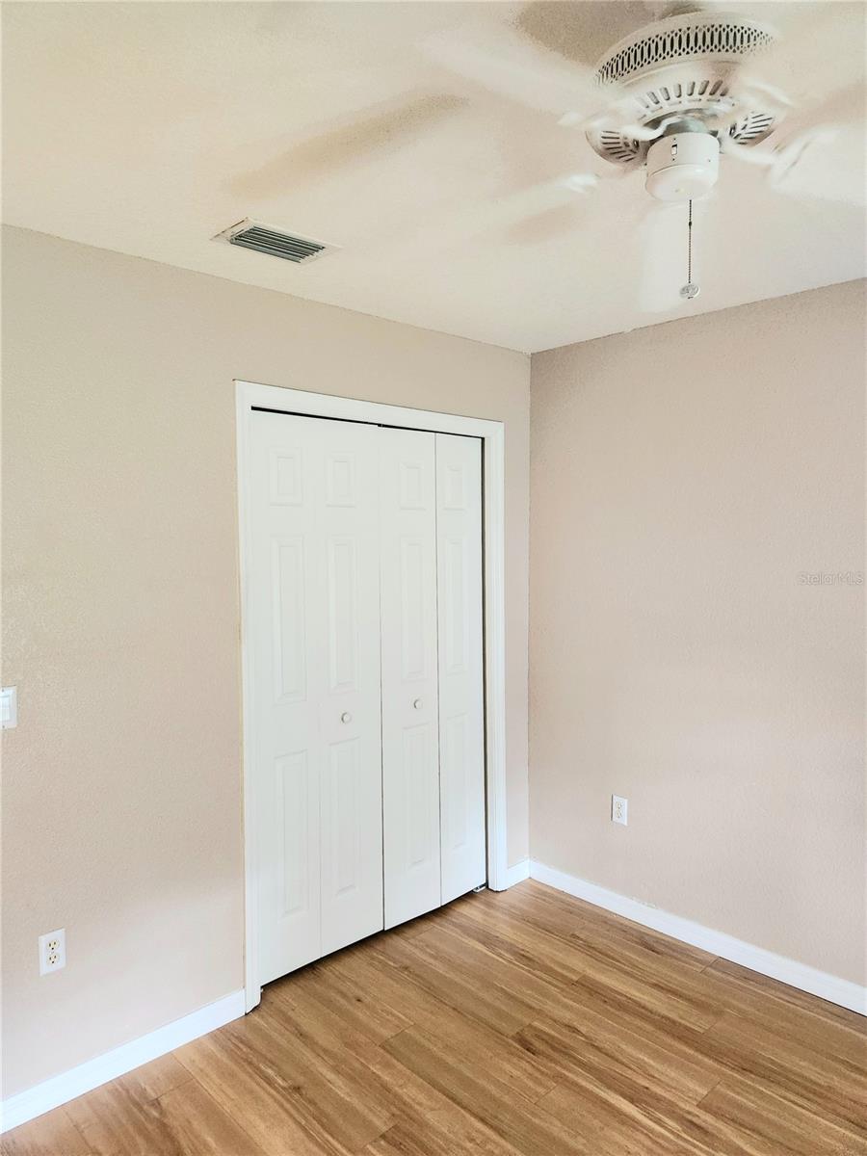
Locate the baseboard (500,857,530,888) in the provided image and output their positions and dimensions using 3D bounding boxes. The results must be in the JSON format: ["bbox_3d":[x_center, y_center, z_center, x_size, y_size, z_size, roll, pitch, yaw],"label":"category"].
[{"bbox_3d":[0.390,1.381,3.580,0.185,0.090,0.015,-3,4,-43],"label":"baseboard"}]

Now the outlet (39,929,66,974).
[{"bbox_3d":[-1.080,1.061,2.179,0.070,0.114,0.010,-3,4,-43],"label":"outlet"}]

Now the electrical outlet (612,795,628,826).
[{"bbox_3d":[0.791,0.987,3.263,0.010,0.113,0.072,-3,4,-43],"label":"electrical outlet"}]

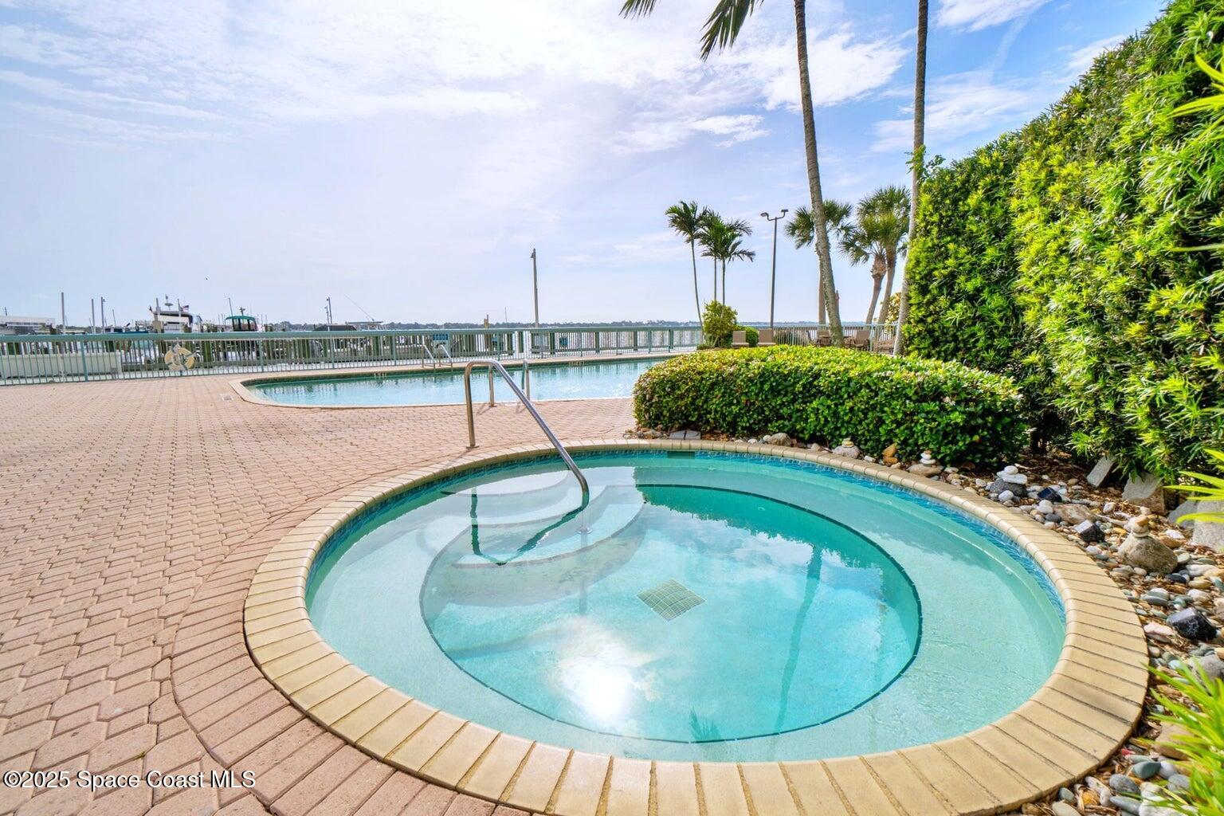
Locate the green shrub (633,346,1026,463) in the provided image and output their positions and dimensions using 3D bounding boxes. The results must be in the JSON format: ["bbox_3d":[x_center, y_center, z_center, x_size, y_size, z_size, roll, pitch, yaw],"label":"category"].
[{"bbox_3d":[2.194,-0.215,5.710,3.420,0.830,1.900,5,11,30],"label":"green shrub"}]

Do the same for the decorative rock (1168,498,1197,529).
[{"bbox_3d":[3.283,0.605,2.920,0.130,0.140,0.150,-8,12,-40],"label":"decorative rock"}]

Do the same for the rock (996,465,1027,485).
[{"bbox_3d":[2.783,0.466,3.550,0.170,0.120,0.130,7,12,38],"label":"rock"}]

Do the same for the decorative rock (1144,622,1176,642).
[{"bbox_3d":[2.021,0.826,1.882,0.072,0.053,0.088,-8,12,-40],"label":"decorative rock"}]

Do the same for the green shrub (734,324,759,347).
[{"bbox_3d":[5.557,-2.914,21.417,1.244,1.107,1.244,2,9,14],"label":"green shrub"}]

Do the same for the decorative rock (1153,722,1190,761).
[{"bbox_3d":[1.506,0.893,1.365,0.080,0.088,0.088,-8,12,-38],"label":"decorative rock"}]

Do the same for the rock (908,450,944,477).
[{"bbox_3d":[2.376,0.420,3.861,0.222,0.202,0.178,5,11,32],"label":"rock"}]

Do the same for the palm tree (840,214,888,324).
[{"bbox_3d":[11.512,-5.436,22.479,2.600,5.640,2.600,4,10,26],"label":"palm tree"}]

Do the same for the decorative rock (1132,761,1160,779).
[{"bbox_3d":[1.384,0.938,1.322,0.048,0.034,0.056,-8,12,-39],"label":"decorative rock"}]

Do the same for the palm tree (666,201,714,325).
[{"bbox_3d":[3.268,-5.541,21.700,1.927,6.244,1.831,1,9,8],"label":"palm tree"}]

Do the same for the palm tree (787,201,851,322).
[{"bbox_3d":[9.309,-5.893,22.867,2.797,6.462,2.797,3,10,21],"label":"palm tree"}]

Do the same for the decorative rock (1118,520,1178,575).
[{"bbox_3d":[2.469,0.644,2.353,0.180,0.245,0.200,-9,12,-41],"label":"decorative rock"}]

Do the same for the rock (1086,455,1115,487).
[{"bbox_3d":[3.545,0.455,3.700,0.160,0.190,0.160,8,13,44],"label":"rock"}]

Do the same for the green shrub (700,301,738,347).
[{"bbox_3d":[4.558,-3.476,21.730,1.554,2.134,1.554,1,9,12],"label":"green shrub"}]

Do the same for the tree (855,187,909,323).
[{"bbox_3d":[11.781,-5.982,22.147,2.400,6.820,2.400,4,10,27],"label":"tree"}]

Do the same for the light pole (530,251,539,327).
[{"bbox_3d":[-4.969,-6.935,32.423,0.400,6.100,0.240,-1,9,0],"label":"light pole"}]

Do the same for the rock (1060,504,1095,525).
[{"bbox_3d":[2.701,0.619,2.963,0.165,0.100,0.135,8,13,43],"label":"rock"}]

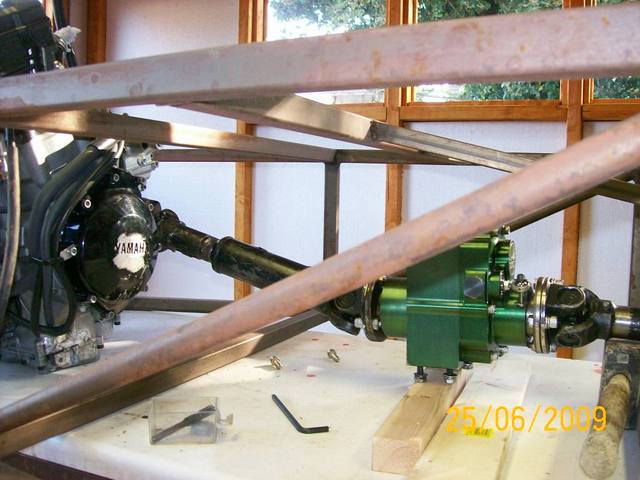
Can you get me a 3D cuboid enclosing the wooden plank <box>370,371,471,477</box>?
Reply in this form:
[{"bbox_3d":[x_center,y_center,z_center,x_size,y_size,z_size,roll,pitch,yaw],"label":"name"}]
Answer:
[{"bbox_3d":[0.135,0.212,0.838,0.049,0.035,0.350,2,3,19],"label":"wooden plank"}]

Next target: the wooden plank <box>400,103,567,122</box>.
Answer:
[{"bbox_3d":[0.552,-0.432,2.280,0.546,0.054,0.060,2,3,15],"label":"wooden plank"}]

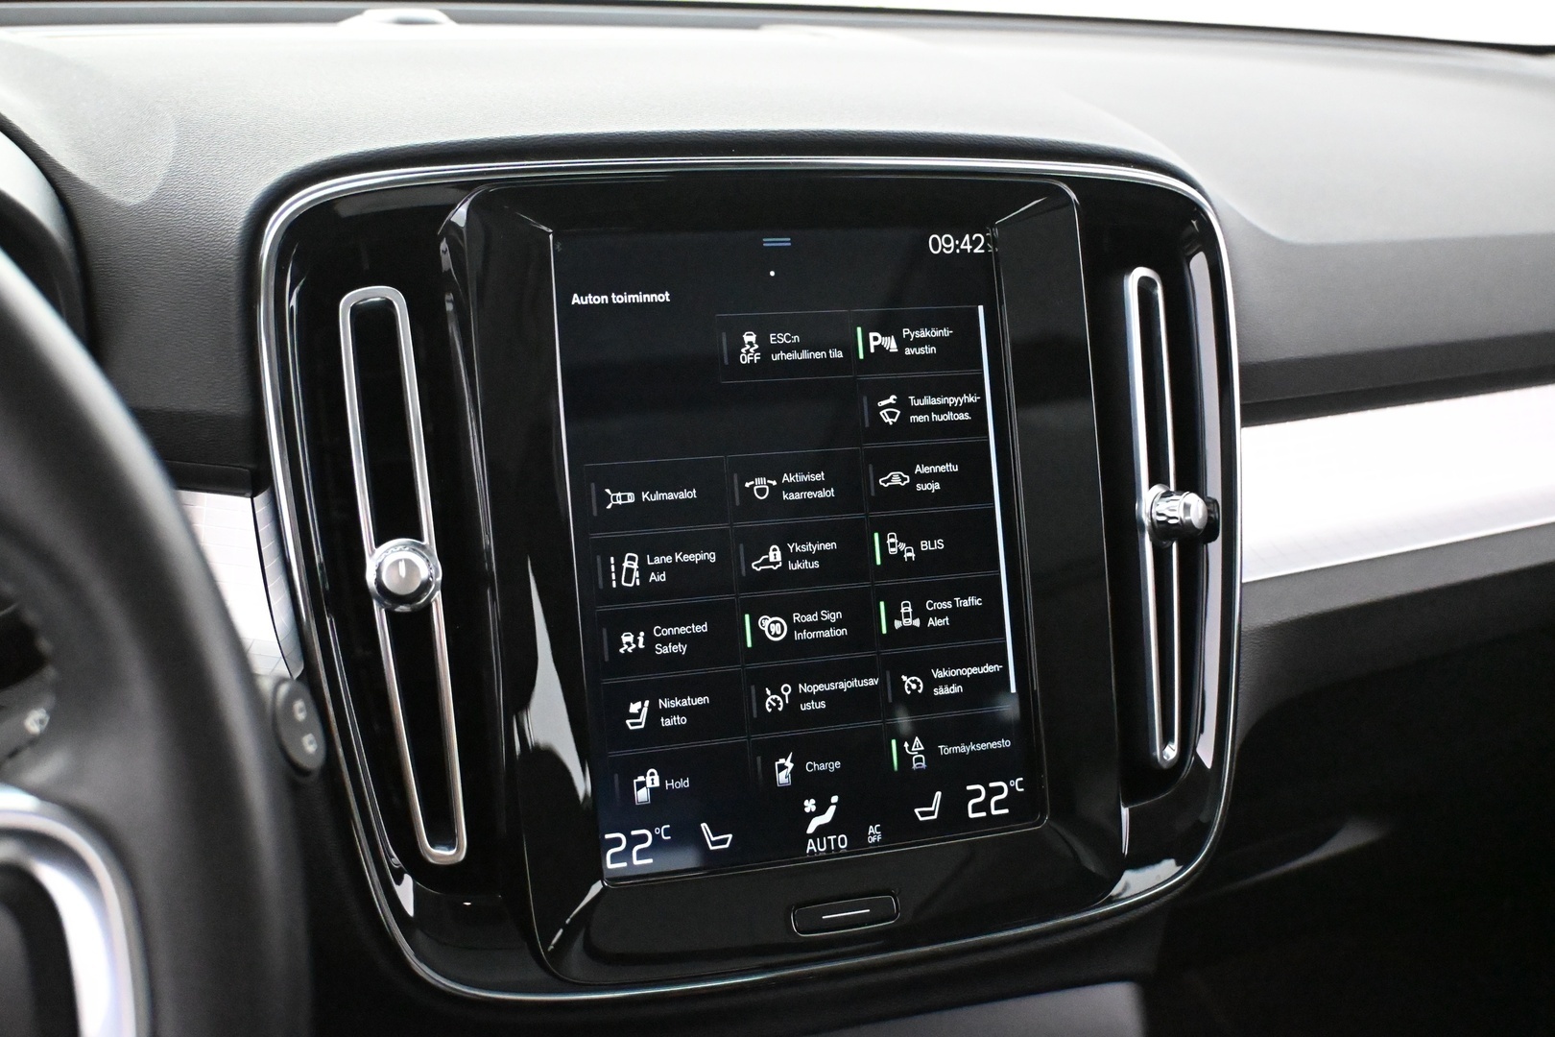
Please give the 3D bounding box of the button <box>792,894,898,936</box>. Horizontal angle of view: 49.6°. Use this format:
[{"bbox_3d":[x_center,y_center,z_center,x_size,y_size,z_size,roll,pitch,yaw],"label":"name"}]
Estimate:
[{"bbox_3d":[0.018,0.113,0.475,0.032,0.009,0.006,-4,-19,-18],"label":"button"}]

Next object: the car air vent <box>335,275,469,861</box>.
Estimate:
[{"bbox_3d":[-0.097,0.015,0.446,0.018,0.153,0.012,-7,0,-6],"label":"car air vent"}]

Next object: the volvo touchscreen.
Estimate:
[{"bbox_3d":[0.007,0.006,0.485,0.135,0.179,0.010,-4,-1,-18],"label":"volvo touchscreen"}]

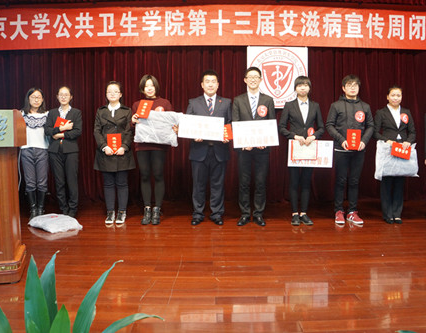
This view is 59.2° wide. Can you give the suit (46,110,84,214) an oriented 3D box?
[{"bbox_3d":[-1.839,-0.059,4.620,0.434,1.362,0.320,-1,4,-11],"label":"suit"}]

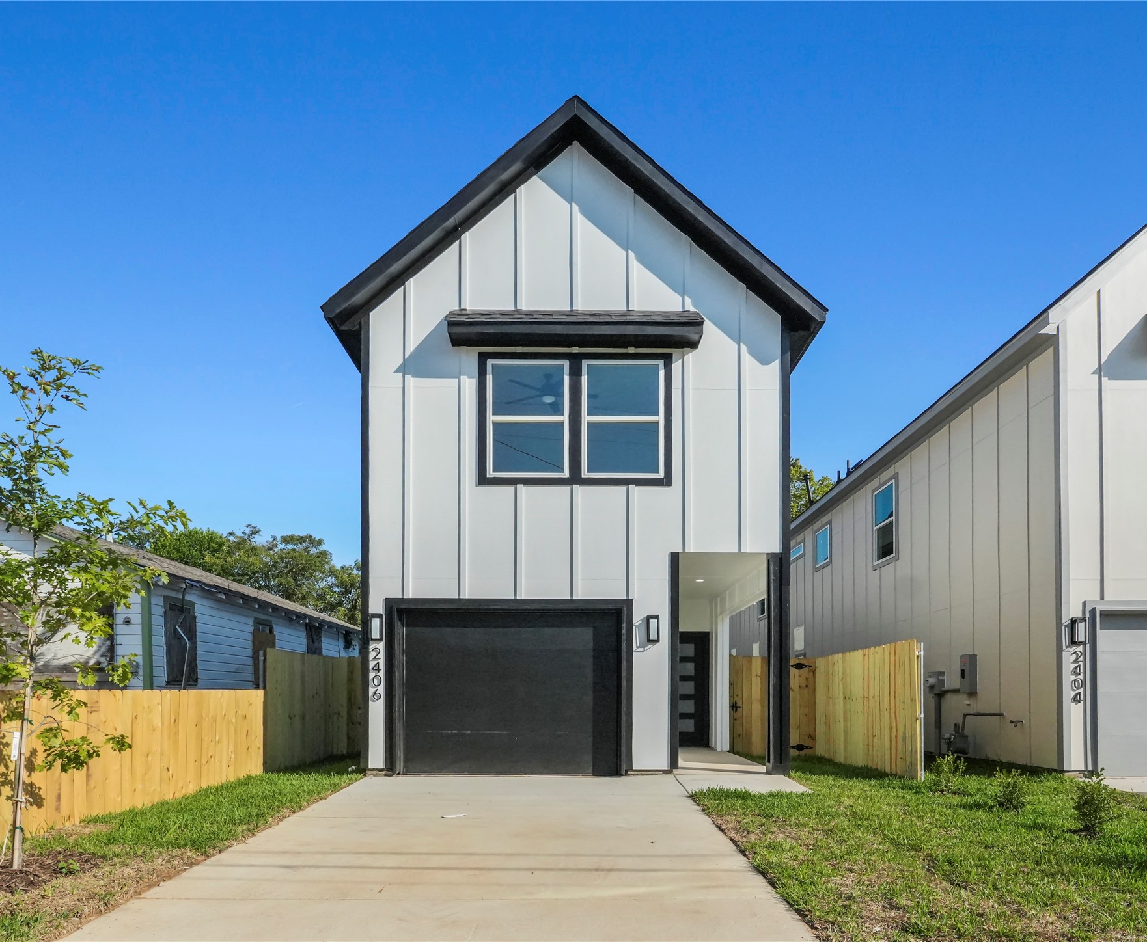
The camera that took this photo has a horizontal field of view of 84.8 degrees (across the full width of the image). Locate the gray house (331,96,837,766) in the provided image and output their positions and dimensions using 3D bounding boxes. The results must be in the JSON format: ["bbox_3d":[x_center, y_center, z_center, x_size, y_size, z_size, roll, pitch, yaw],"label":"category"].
[{"bbox_3d":[0.020,-0.300,12.300,5.850,8.000,10.000,0,0,0],"label":"gray house"}]

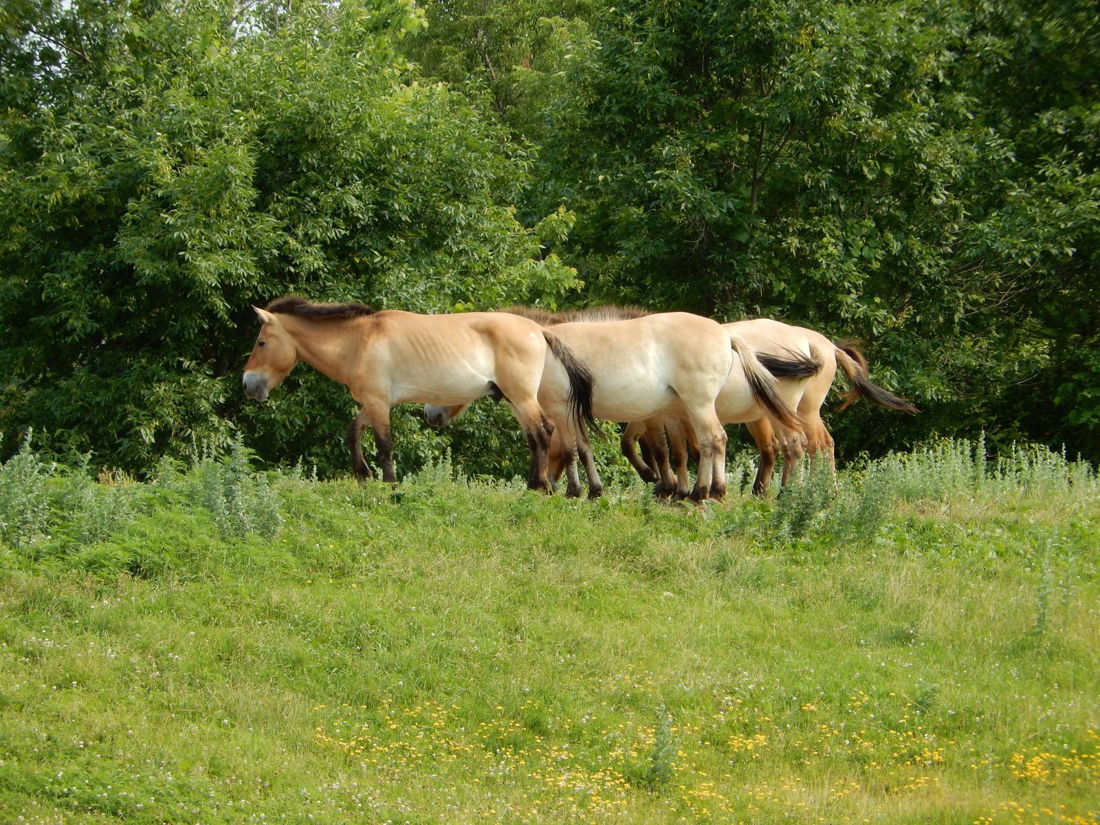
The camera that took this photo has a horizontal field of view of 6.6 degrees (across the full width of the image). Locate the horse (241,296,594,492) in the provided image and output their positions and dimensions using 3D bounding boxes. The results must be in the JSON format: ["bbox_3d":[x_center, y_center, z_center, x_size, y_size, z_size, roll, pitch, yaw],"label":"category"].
[{"bbox_3d":[-0.982,-0.130,70.300,2.537,1.450,0.520,0,1,7],"label":"horse"}]

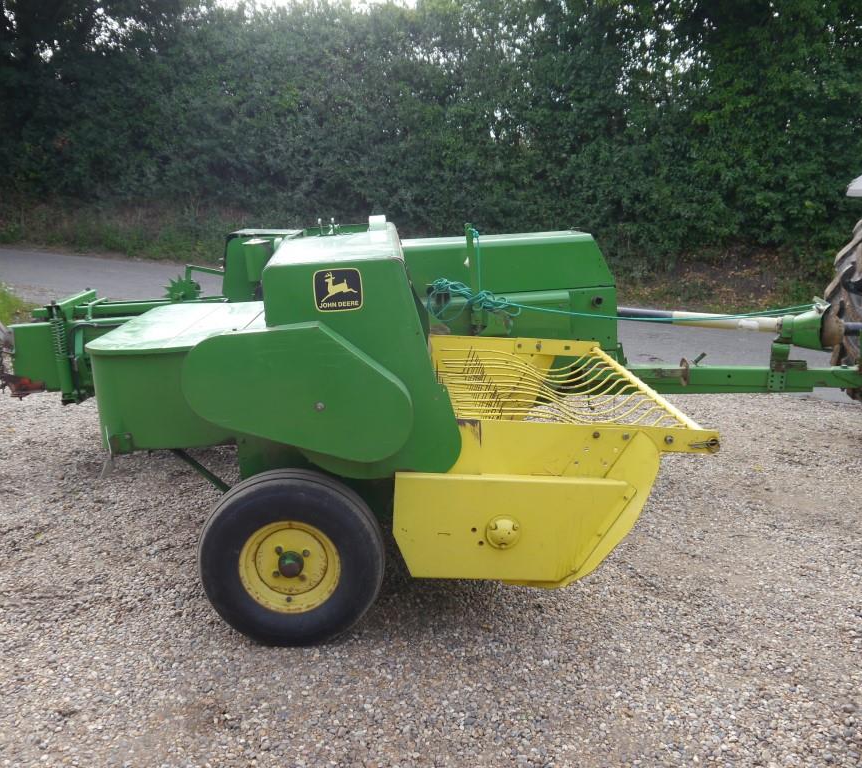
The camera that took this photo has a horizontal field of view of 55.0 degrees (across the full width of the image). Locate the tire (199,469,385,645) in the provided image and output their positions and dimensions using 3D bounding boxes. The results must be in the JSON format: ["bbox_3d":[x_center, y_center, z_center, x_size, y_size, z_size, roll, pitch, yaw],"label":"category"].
[{"bbox_3d":[-0.527,0.664,3.152,0.700,0.695,0.220,-2,14,-1],"label":"tire"}]

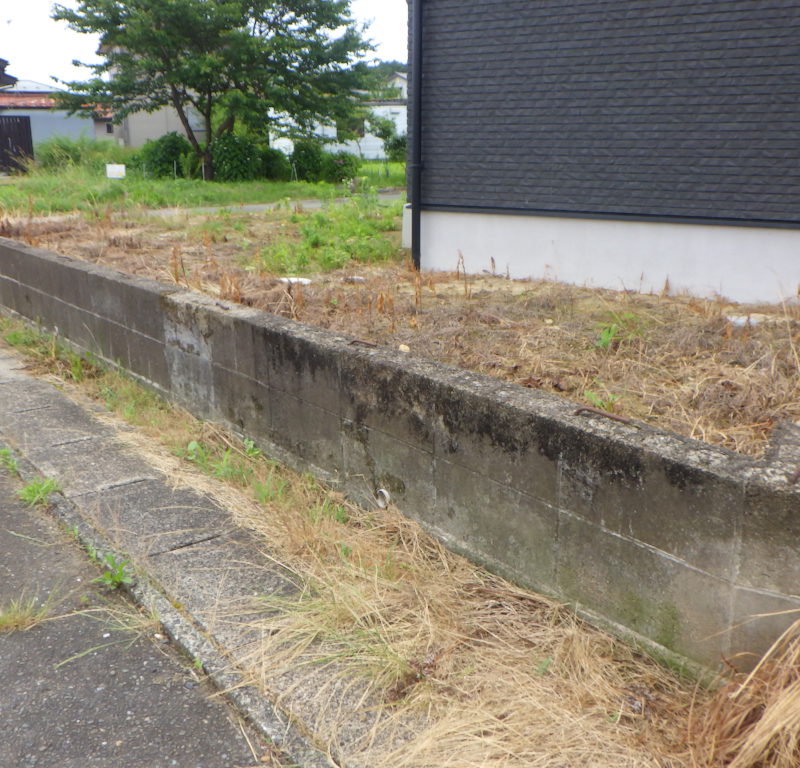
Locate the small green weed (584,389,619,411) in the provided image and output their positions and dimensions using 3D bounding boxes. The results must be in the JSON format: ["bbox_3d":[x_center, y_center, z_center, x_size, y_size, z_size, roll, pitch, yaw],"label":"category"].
[{"bbox_3d":[0.577,0.044,2.372,0.100,0.050,0.080,4,18,14],"label":"small green weed"}]

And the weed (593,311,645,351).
[{"bbox_3d":[0.852,-0.211,3.232,0.195,0.130,0.165,4,18,14],"label":"weed"}]

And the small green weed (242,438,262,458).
[{"bbox_3d":[-0.479,0.209,2.690,0.062,0.055,0.055,-4,17,-10],"label":"small green weed"}]

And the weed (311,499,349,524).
[{"bbox_3d":[-0.195,0.352,2.290,0.108,0.048,0.085,-2,17,-5],"label":"weed"}]

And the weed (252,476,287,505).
[{"bbox_3d":[-0.380,0.309,2.411,0.100,0.060,0.085,-3,17,-9],"label":"weed"}]

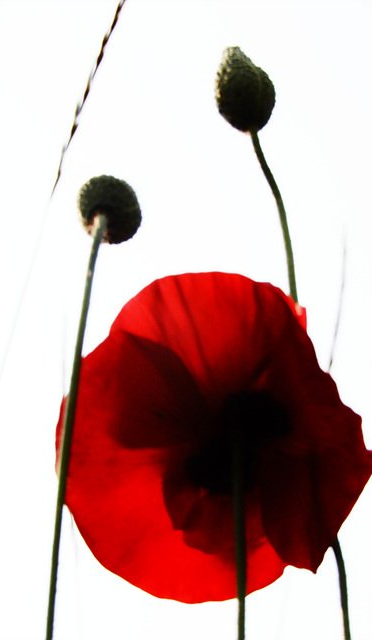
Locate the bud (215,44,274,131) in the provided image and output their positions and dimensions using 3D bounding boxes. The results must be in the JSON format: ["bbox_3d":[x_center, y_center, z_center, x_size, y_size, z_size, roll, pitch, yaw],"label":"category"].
[{"bbox_3d":[0.014,-0.055,0.730,0.014,0.022,0.014,-13,-30,0],"label":"bud"}]

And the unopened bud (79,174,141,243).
[{"bbox_3d":[-0.017,-0.025,0.680,0.014,0.021,0.014,0,-69,15],"label":"unopened bud"}]

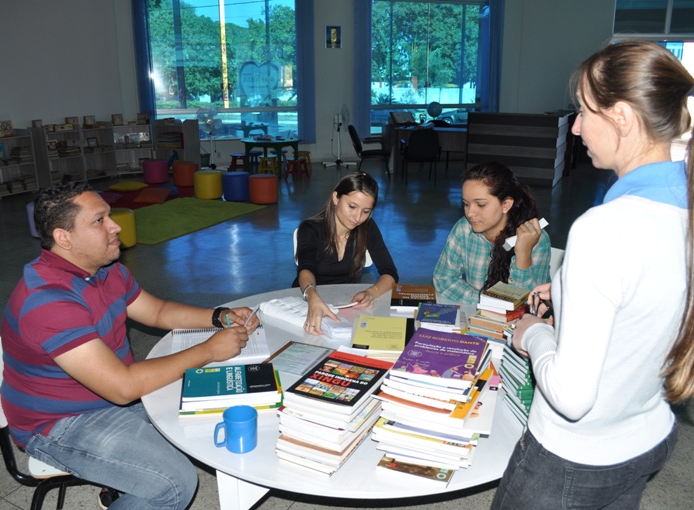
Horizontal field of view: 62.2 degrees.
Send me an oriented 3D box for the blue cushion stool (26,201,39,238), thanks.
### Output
[{"bbox_3d":[-3.100,-0.365,5.968,0.360,0.350,0.360,0,16,0],"label":"blue cushion stool"}]

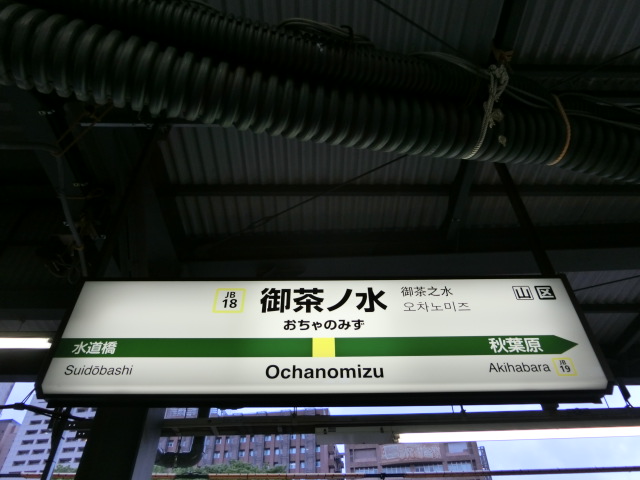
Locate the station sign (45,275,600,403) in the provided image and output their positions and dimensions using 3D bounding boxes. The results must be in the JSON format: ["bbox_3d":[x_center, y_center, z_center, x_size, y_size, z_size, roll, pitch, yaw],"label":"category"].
[{"bbox_3d":[0.019,0.446,2.101,2.350,0.593,0.160,0,-43,0],"label":"station sign"}]

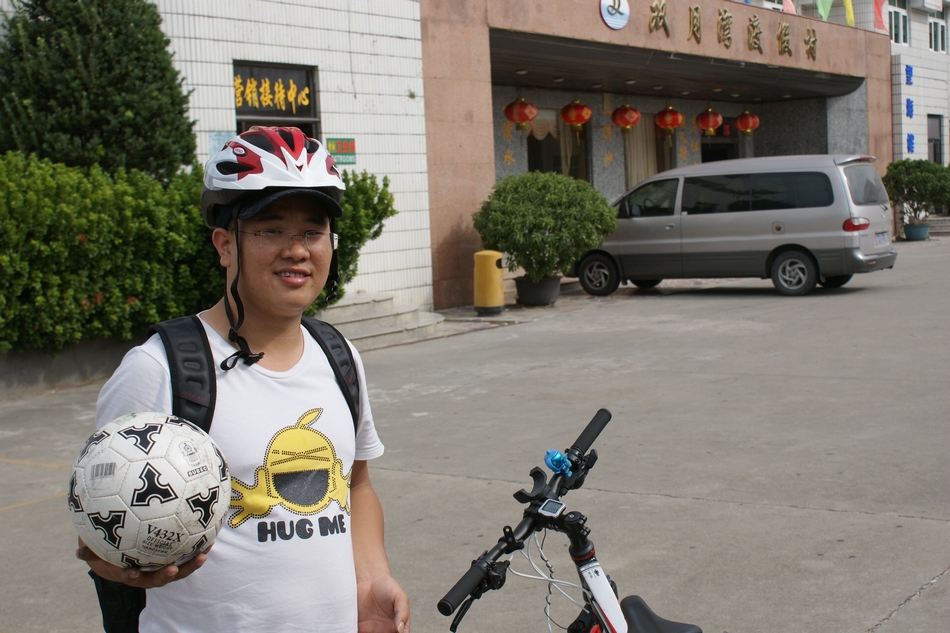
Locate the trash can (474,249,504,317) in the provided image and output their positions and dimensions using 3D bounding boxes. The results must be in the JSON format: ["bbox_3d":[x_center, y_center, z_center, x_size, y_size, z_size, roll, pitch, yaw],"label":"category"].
[{"bbox_3d":[0.174,-0.442,17.958,0.388,0.857,0.388,-3,5,0],"label":"trash can"}]

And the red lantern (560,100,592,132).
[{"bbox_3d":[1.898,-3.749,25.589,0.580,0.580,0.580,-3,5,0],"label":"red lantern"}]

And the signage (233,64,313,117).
[{"bbox_3d":[-2.397,-2.709,16.453,0.060,0.618,1.381,1,6,35],"label":"signage"}]

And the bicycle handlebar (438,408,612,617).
[{"bbox_3d":[0.132,0.352,2.512,0.170,0.130,0.650,0,27,33],"label":"bicycle handlebar"}]

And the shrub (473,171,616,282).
[{"bbox_3d":[0.992,-1.266,19.300,1.950,1.580,2.000,-3,5,0],"label":"shrub"}]

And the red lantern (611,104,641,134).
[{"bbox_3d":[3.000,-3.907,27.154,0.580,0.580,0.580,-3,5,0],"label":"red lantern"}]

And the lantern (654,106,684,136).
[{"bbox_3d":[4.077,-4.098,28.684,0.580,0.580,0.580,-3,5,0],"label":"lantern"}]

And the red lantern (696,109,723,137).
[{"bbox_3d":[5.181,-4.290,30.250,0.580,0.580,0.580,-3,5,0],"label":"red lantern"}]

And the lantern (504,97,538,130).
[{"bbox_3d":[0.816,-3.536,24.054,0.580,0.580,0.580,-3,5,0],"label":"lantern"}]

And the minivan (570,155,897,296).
[{"bbox_3d":[3.671,-1.371,20.874,5.010,1.960,1.820,0,6,32],"label":"minivan"}]

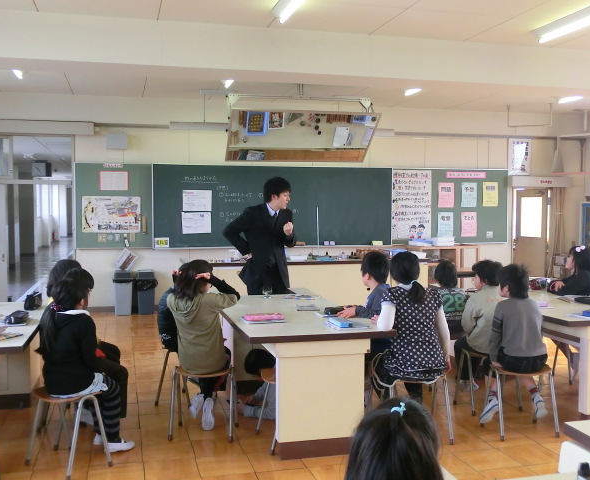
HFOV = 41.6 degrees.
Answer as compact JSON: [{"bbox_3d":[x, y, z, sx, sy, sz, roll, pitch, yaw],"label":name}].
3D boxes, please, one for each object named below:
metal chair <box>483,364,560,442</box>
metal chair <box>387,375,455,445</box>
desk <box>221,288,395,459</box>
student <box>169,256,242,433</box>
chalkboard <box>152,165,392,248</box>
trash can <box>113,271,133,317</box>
[{"bbox_3d":[1.484,1.047,5.125,0.410,0.435,0.350,-1,3,-13],"label":"metal chair"},{"bbox_3d":[0.760,1.074,4.960,0.400,0.430,0.370,0,3,-13],"label":"metal chair"},{"bbox_3d":[-0.082,0.869,5.738,0.900,0.735,2.390,-1,3,-13],"label":"desk"},{"bbox_3d":[-0.596,0.692,5.193,0.460,1.120,0.560,1,3,13],"label":"student"},{"bbox_3d":[-0.270,-0.490,11.487,3.648,1.195,0.070,0,3,-14],"label":"chalkboard"},{"bbox_3d":[-2.365,0.723,10.708,0.270,0.605,0.350,0,3,-13],"label":"trash can"}]

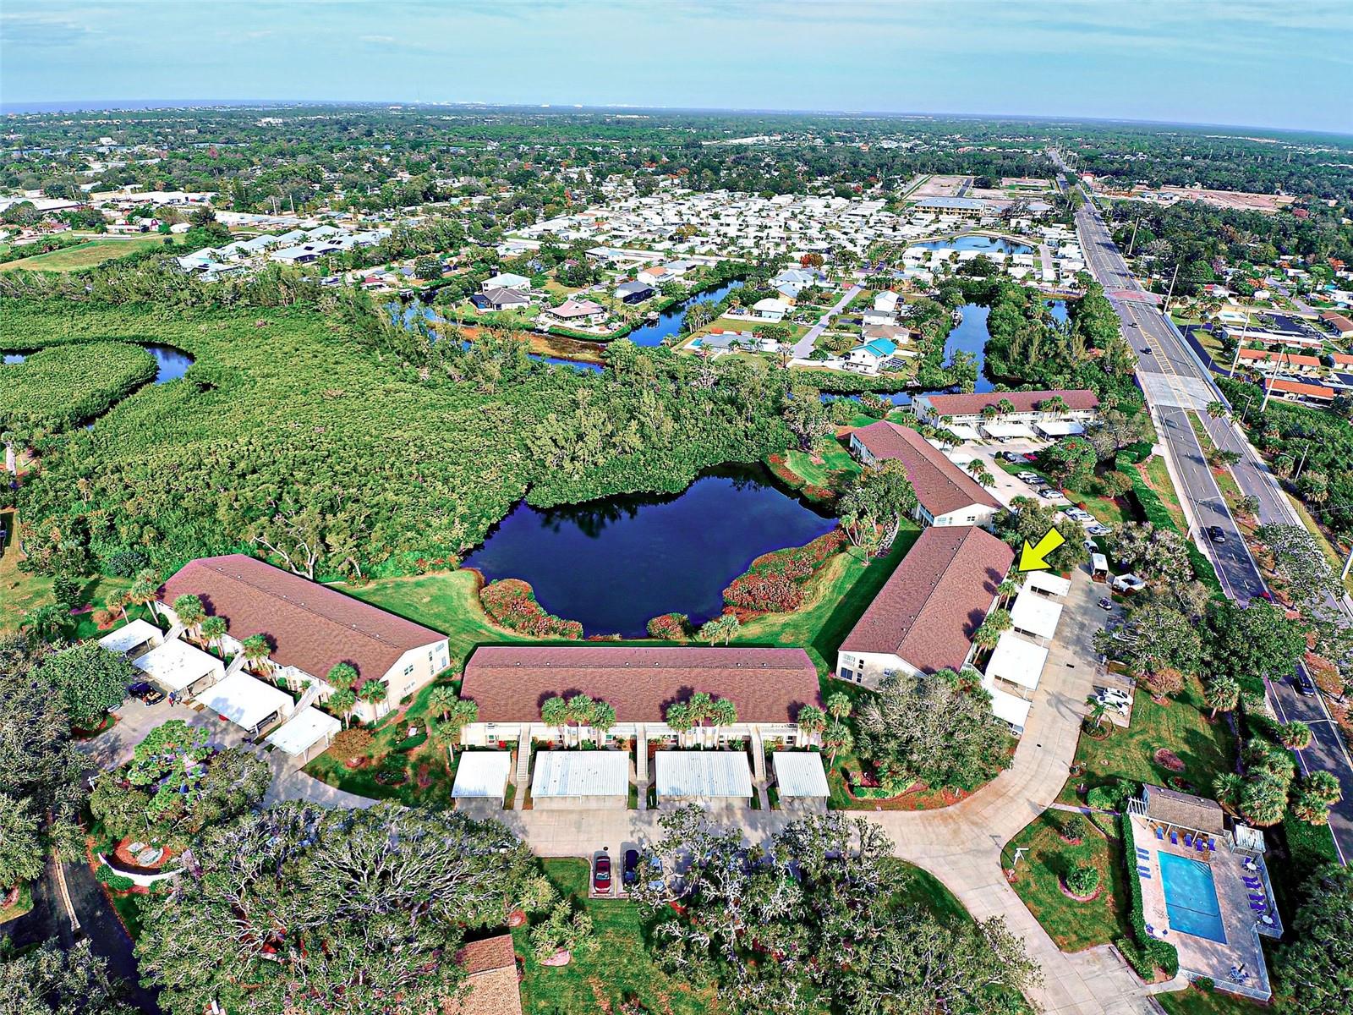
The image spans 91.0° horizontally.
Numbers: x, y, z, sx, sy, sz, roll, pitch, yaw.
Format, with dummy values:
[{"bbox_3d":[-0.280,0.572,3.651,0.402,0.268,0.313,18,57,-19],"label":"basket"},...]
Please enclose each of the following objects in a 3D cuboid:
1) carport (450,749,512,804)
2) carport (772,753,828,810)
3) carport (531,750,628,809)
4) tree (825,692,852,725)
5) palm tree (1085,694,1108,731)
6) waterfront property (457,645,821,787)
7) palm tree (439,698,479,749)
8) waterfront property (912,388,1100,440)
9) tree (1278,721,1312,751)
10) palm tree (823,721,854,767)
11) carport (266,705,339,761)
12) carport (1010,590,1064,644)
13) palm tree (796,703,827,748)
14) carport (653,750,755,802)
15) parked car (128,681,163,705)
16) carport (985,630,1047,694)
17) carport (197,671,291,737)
[{"bbox_3d":[-26.603,37.491,91.343,6.686,2.634,7.294,0,28,-1],"label":"carport"},{"bbox_3d":[17.059,37.698,92.133,6.710,2.550,7.010,1,31,-1],"label":"carport"},{"bbox_3d":[-13.082,37.429,91.583,12.790,2.550,6.890,0,31,-2],"label":"carport"},{"bbox_3d":[24.160,31.321,99.459,3.951,7.719,3.951,1,28,0],"label":"tree"},{"bbox_3d":[64.535,31.487,101.935,3.700,5.200,3.700,1,30,0],"label":"palm tree"},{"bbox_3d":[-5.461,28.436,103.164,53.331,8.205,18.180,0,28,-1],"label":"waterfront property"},{"bbox_3d":[-30.233,31.625,94.792,4.700,8.600,4.700,1,30,0],"label":"palm tree"},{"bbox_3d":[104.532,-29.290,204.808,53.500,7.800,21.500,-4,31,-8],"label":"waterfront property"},{"bbox_3d":[89.516,34.076,96.778,4.700,6.400,4.700,1,31,0],"label":"tree"},{"bbox_3d":[22.618,33.823,93.351,4.500,8.100,4.500,1,31,0],"label":"palm tree"},{"bbox_3d":[-54.045,33.345,96.962,6.630,2.550,7.030,16,34,23],"label":"carport"},{"bbox_3d":[67.540,21.150,125.515,7.192,2.634,12.966,20,33,31],"label":"carport"},{"bbox_3d":[19.397,32.255,96.063,4.300,8.100,4.300,1,30,0],"label":"palm tree"},{"bbox_3d":[3.648,37.602,91.849,12.840,2.550,7.100,0,31,-1],"label":"carport"},{"bbox_3d":[-82.928,29.056,103.858,5.000,1.750,1.950,15,34,21],"label":"parked car"},{"bbox_3d":[57.579,26.729,112.290,7.200,2.700,12.200,19,35,27],"label":"carport"},{"bbox_3d":[-65.856,30.125,101.874,12.900,2.700,7.000,15,33,22],"label":"carport"}]

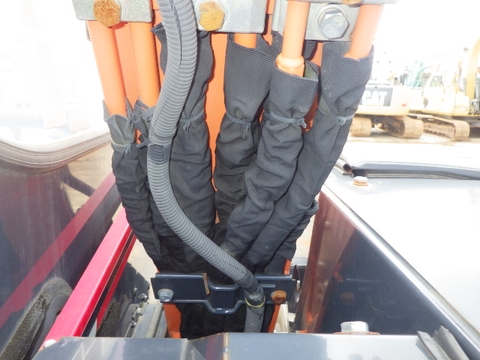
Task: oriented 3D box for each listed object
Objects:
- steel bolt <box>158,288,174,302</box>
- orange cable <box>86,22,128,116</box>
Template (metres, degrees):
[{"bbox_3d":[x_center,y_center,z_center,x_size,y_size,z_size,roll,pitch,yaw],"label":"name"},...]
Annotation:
[{"bbox_3d":[-0.173,0.272,0.916,0.037,0.037,0.022,0,49,0],"label":"steel bolt"},{"bbox_3d":[-0.188,-0.157,0.564,0.032,0.159,0.032,3,49,-3],"label":"orange cable"}]

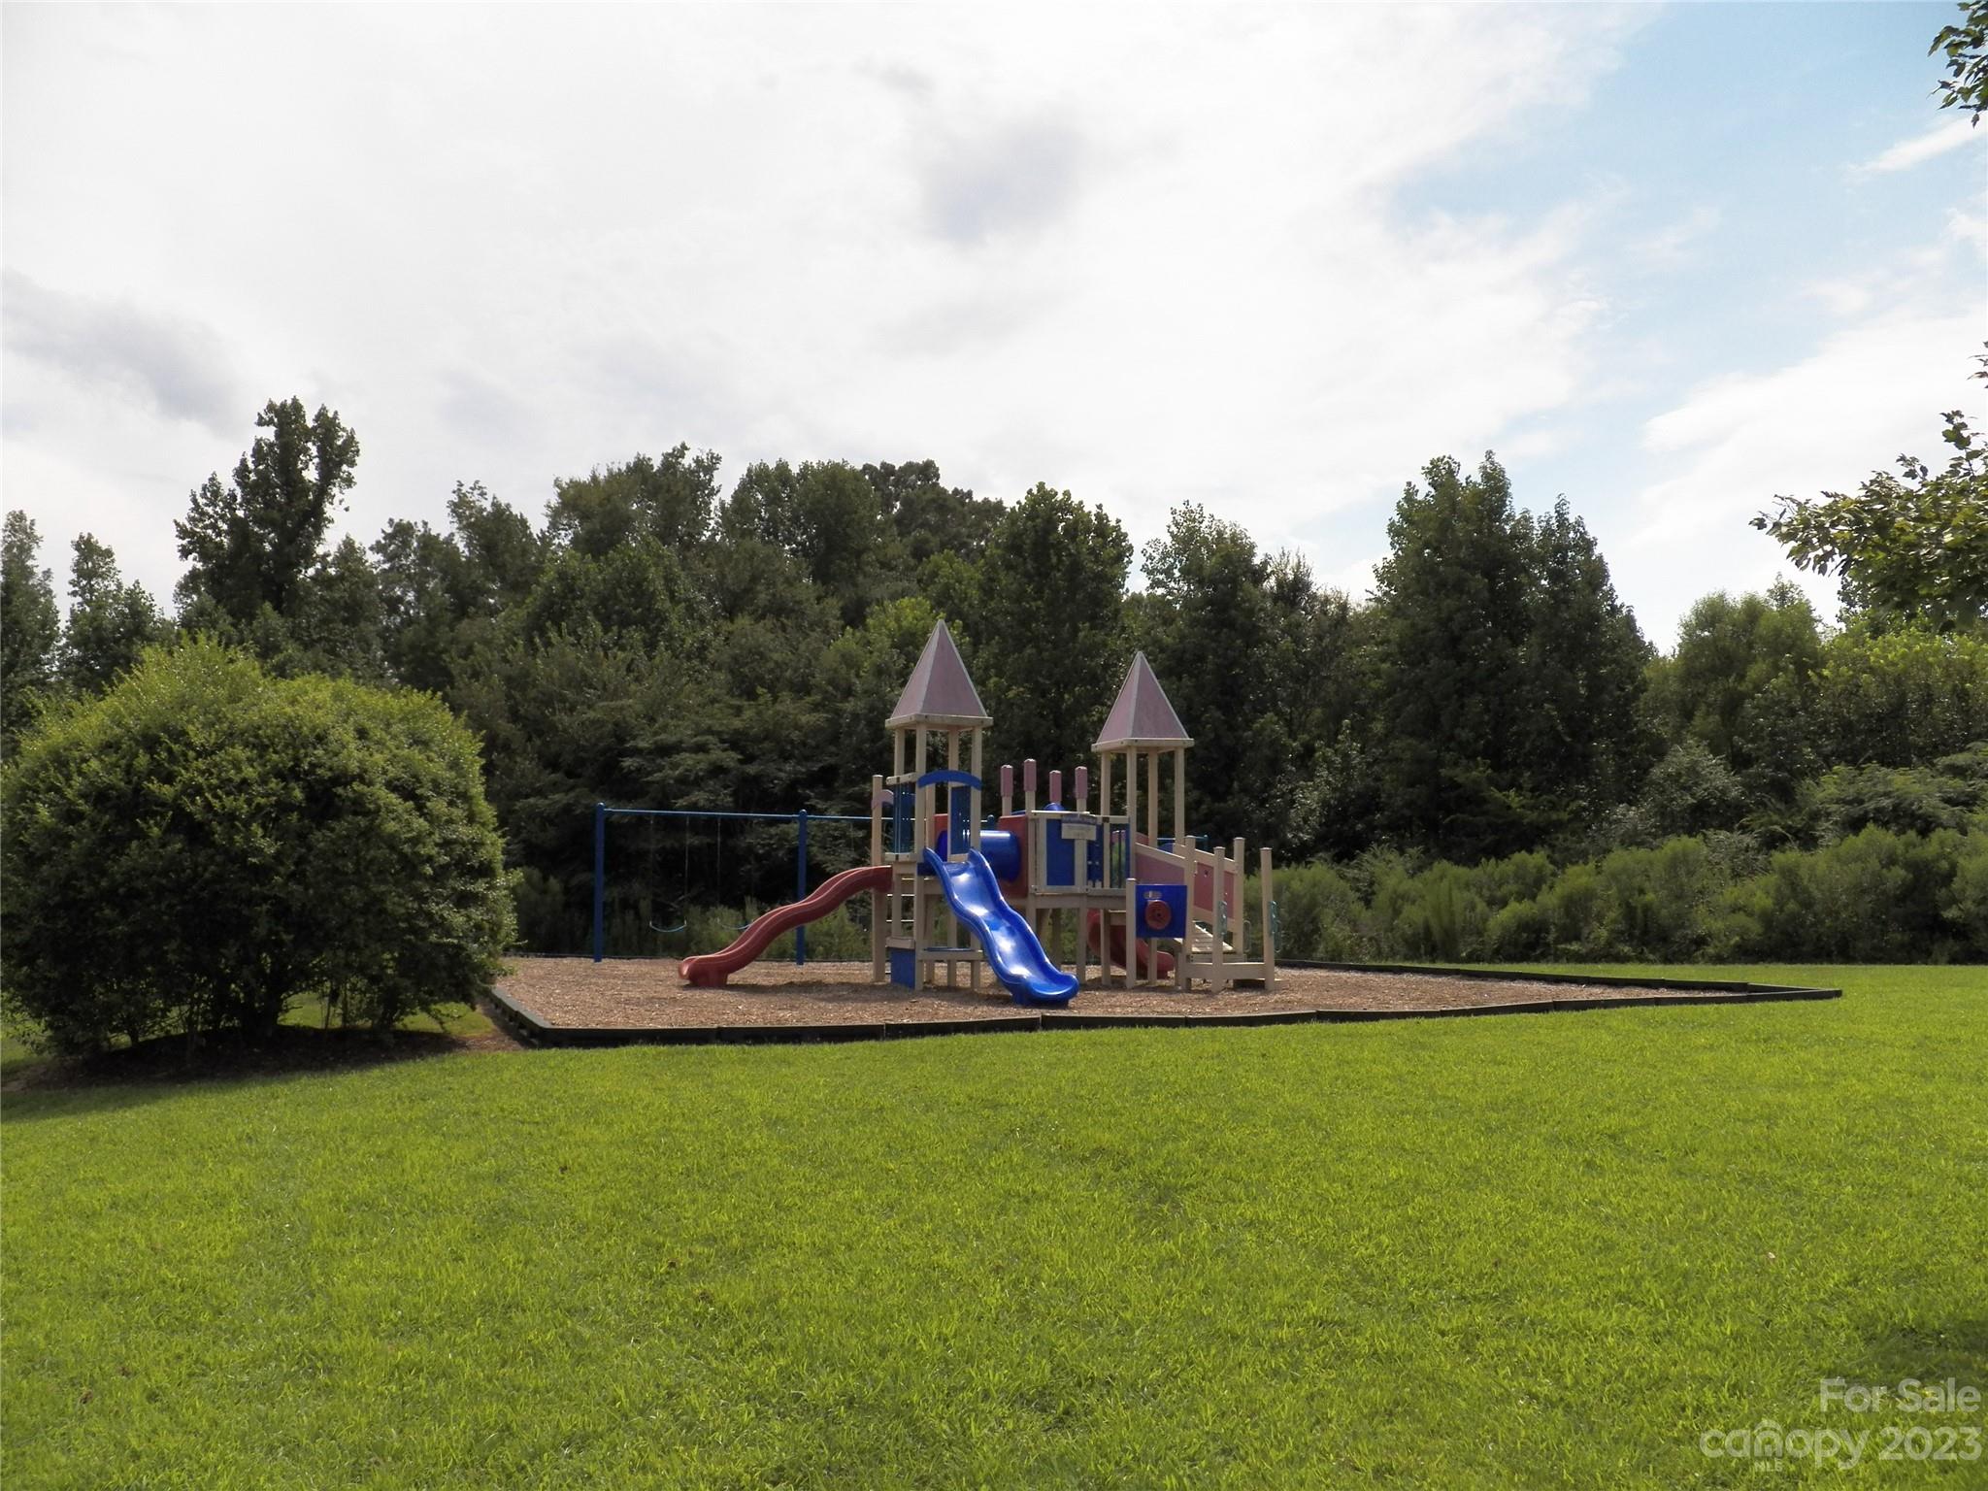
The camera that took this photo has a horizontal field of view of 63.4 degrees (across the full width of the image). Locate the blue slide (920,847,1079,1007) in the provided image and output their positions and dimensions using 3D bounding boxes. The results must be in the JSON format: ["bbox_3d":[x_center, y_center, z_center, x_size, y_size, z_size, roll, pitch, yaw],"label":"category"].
[{"bbox_3d":[0.042,2.058,18.578,0.647,1.744,2.695,2,-5,-24],"label":"blue slide"}]

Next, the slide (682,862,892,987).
[{"bbox_3d":[-2.573,2.246,20.127,2.587,1.509,0.627,2,-5,-24],"label":"slide"}]

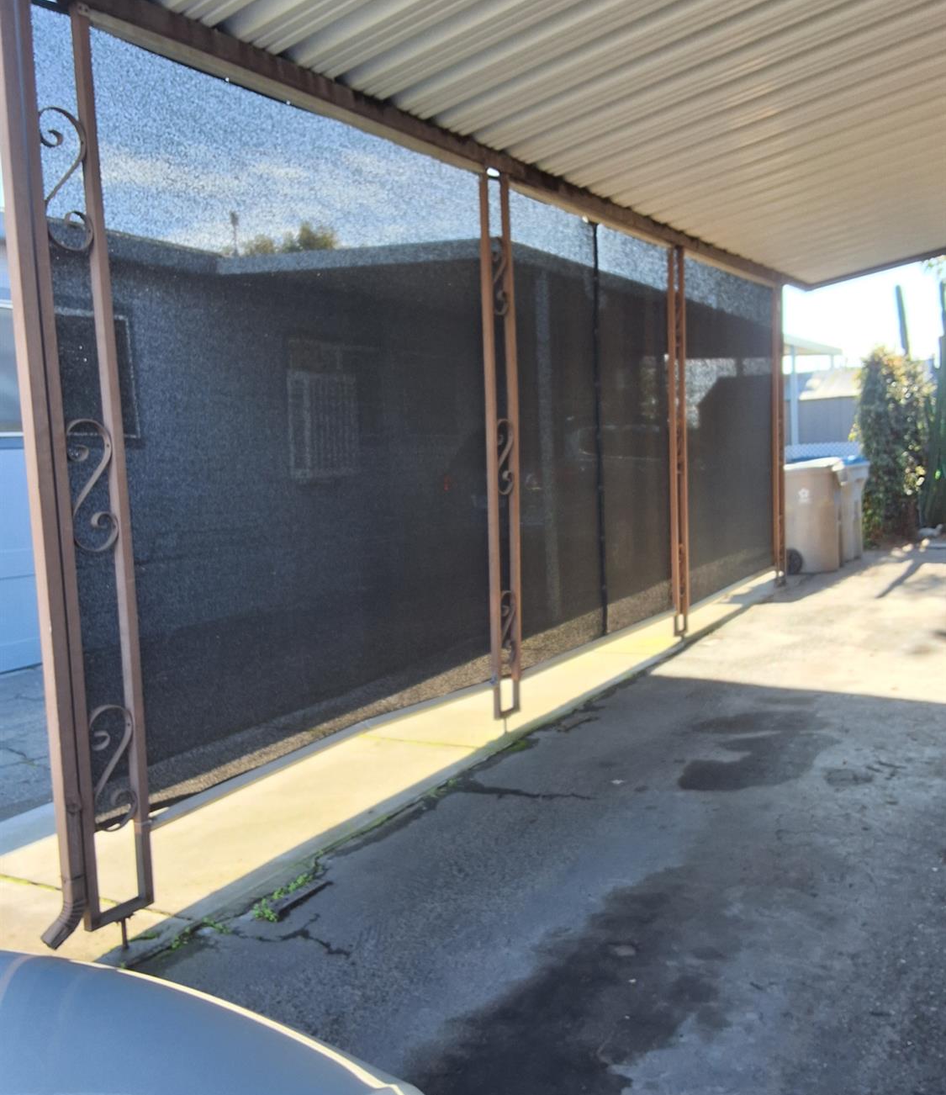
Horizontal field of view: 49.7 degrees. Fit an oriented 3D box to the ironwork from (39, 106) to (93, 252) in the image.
[{"bbox_3d":[-1.159,-1.047,2.910,0.024,0.400,0.165,2,7,32],"label":"ironwork"}]

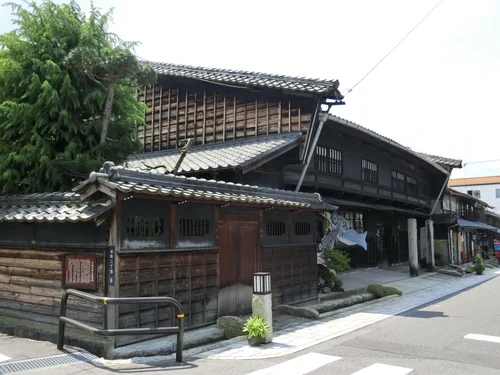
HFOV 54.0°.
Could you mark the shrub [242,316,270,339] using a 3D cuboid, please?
[{"bbox_3d":[0.092,1.984,6.961,0.390,0.300,0.370,0,-5,0],"label":"shrub"}]

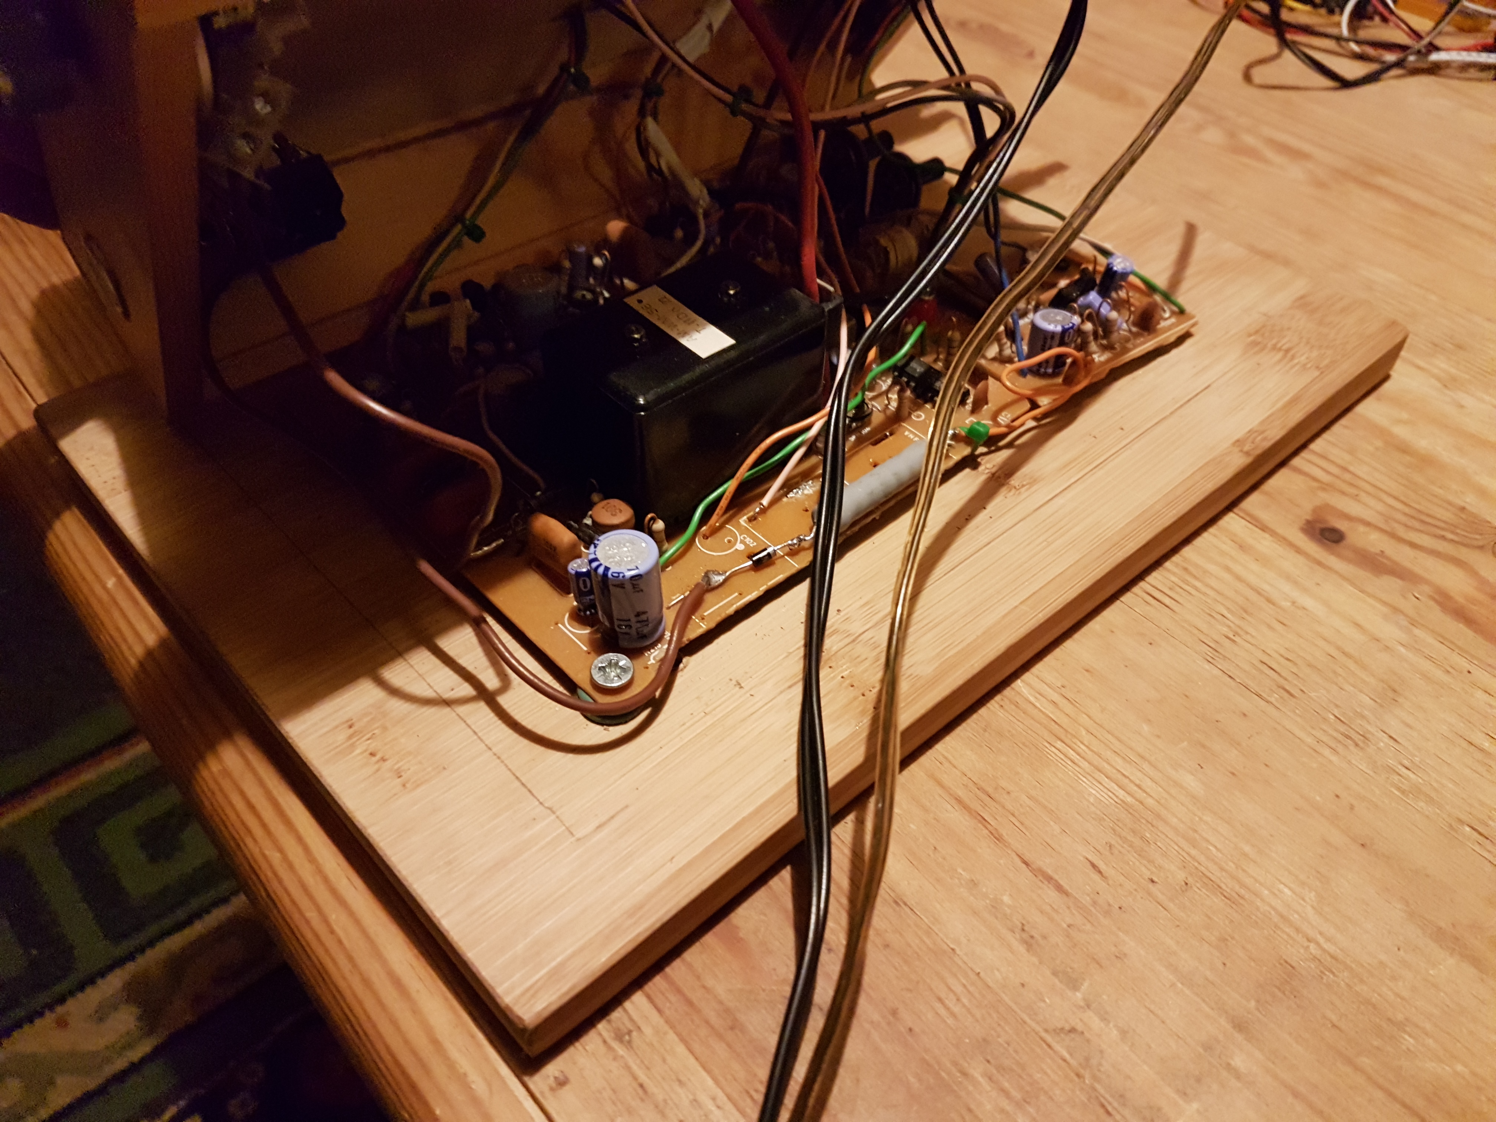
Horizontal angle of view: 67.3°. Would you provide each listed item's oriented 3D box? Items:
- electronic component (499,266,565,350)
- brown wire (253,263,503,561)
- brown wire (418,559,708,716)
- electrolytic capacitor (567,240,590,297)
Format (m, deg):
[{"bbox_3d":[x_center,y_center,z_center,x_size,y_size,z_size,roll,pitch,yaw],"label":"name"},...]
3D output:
[{"bbox_3d":[-0.046,-0.052,0.238,0.013,0.018,0.013,5,45,-5],"label":"electronic component"},{"bbox_3d":[-0.062,-0.028,0.200,0.018,0.034,0.055,-32,58,-33],"label":"brown wire"},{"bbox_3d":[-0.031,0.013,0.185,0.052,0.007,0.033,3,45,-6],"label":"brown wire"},{"bbox_3d":[-0.037,-0.066,0.257,0.005,0.012,0.005,-32,58,-33],"label":"electrolytic capacitor"}]

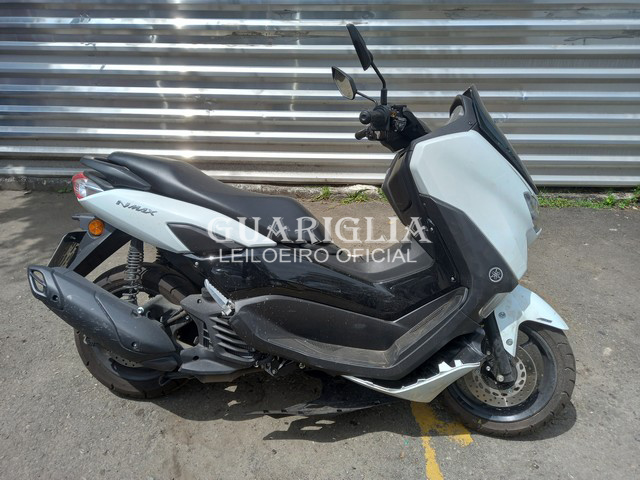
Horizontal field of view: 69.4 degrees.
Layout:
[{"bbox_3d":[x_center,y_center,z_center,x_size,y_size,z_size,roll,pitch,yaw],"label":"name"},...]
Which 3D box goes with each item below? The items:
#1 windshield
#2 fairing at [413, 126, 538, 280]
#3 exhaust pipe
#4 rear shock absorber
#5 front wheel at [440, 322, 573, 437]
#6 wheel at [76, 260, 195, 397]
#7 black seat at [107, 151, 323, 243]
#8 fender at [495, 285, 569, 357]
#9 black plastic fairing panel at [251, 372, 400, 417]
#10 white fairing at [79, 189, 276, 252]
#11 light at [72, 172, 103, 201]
[{"bbox_3d":[0.566,-0.300,1.500,0.090,0.400,0.310,-32,3,12],"label":"windshield"},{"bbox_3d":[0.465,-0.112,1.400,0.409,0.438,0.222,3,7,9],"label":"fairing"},{"bbox_3d":[-0.736,0.263,1.606,0.580,0.155,0.145,29,12,3],"label":"exhaust pipe"},{"bbox_3d":[-0.650,0.112,1.621,0.060,0.290,0.060,10,10,7],"label":"rear shock absorber"},{"bbox_3d":[0.620,0.447,1.605,0.484,0.484,0.110,4,12,14],"label":"front wheel"},{"bbox_3d":[-0.704,0.356,1.789,0.512,0.512,0.130,3,9,8],"label":"wheel"},{"bbox_3d":[-0.387,-0.155,1.662,0.820,0.296,0.315,3,7,9],"label":"black seat"},{"bbox_3d":[0.683,0.258,1.550,0.285,0.235,0.185,4,12,14],"label":"fender"},{"bbox_3d":[0.020,0.562,1.669,0.520,0.080,0.180,0,21,-2],"label":"black plastic fairing panel"},{"bbox_3d":[-0.493,-0.065,1.560,0.739,0.207,0.113,3,7,9],"label":"white fairing"},{"bbox_3d":[-0.834,-0.203,1.712,0.160,0.100,0.230,3,9,8],"label":"light"}]

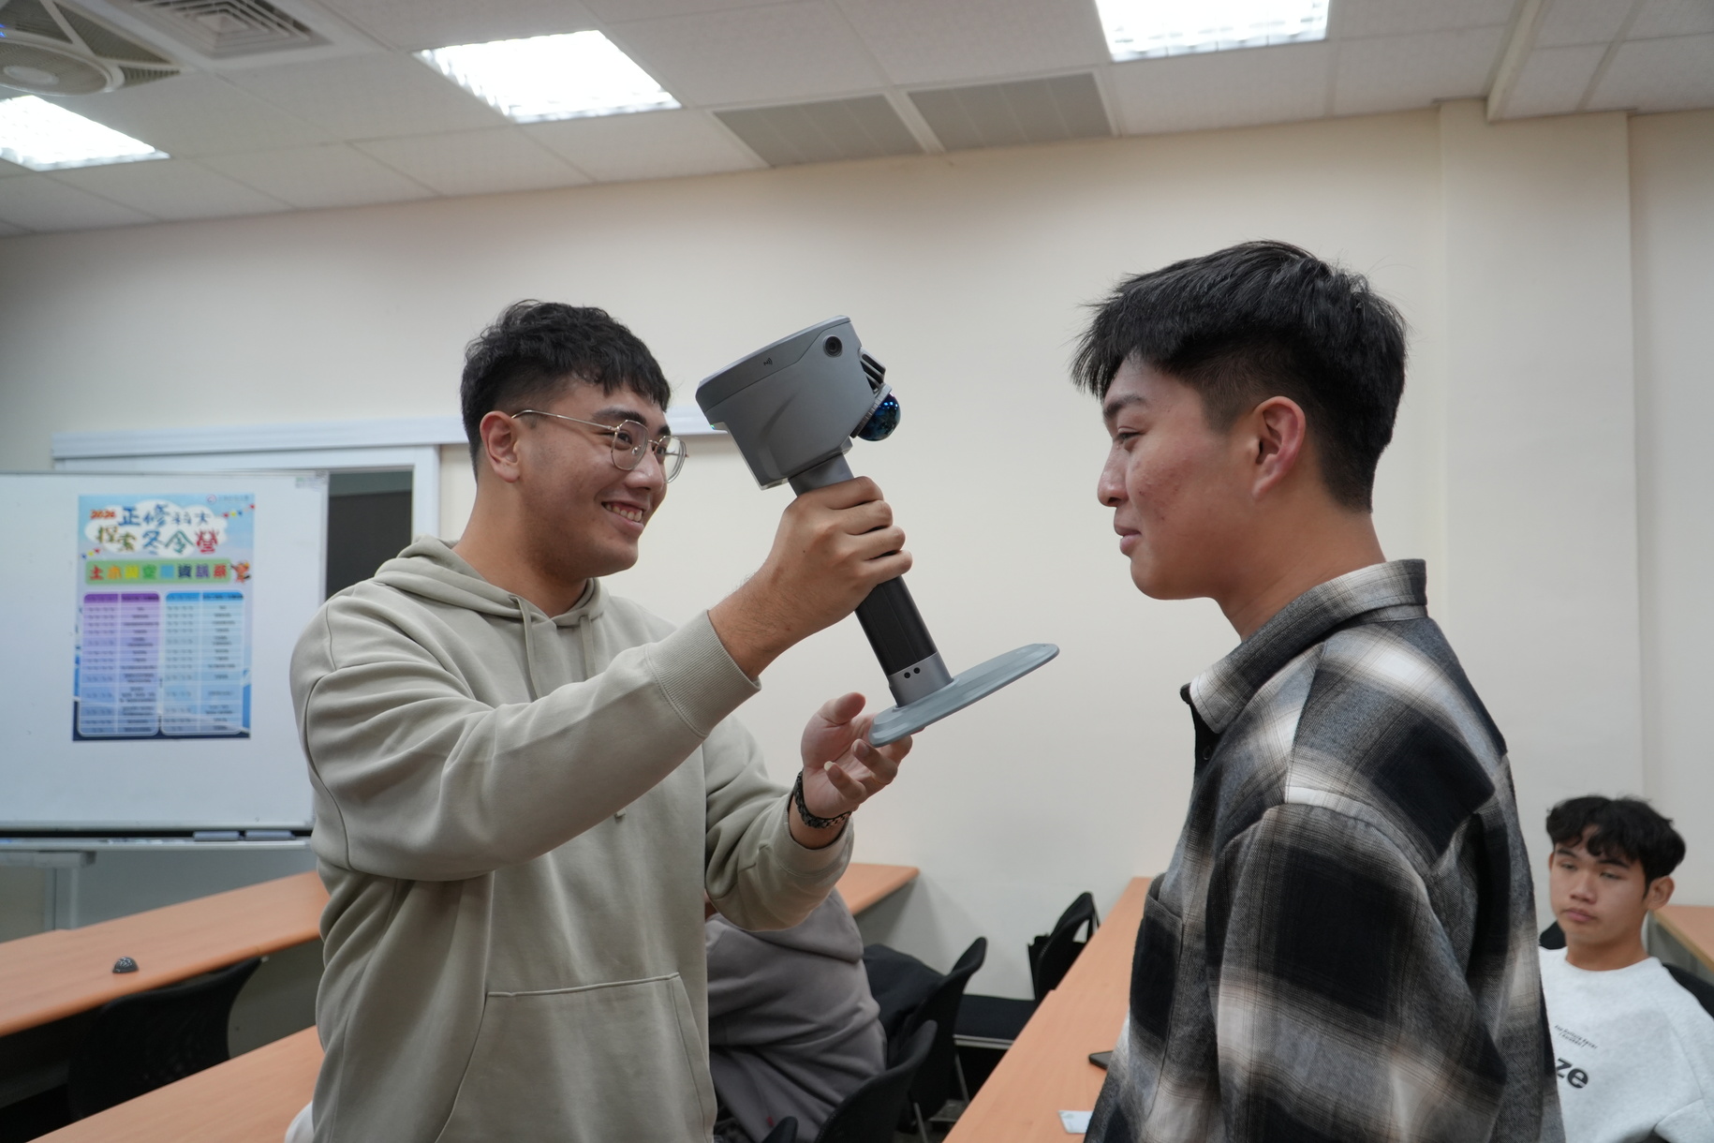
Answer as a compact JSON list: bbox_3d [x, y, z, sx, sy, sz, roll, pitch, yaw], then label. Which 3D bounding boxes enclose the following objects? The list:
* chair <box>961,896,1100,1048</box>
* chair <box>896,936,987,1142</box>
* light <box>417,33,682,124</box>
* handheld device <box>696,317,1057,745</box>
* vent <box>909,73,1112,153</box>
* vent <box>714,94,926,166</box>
[{"bbox_3d":[0.372,1.284,3.591,0.540,0.780,0.470,0,-2,16],"label":"chair"},{"bbox_3d":[0.014,1.263,3.047,0.540,0.780,0.470,0,-2,16],"label":"chair"},{"bbox_3d":[-0.863,-1.426,3.807,0.570,0.070,0.570,0,-2,16],"label":"light"},{"bbox_3d":[0.009,-0.039,1.060,0.160,0.307,0.145,-29,1,0],"label":"handheld device"},{"bbox_3d":[0.479,-1.393,4.040,0.555,0.040,0.540,0,-2,16],"label":"vent"},{"bbox_3d":[-0.105,-1.391,4.205,0.555,0.040,0.540,0,-2,16],"label":"vent"}]

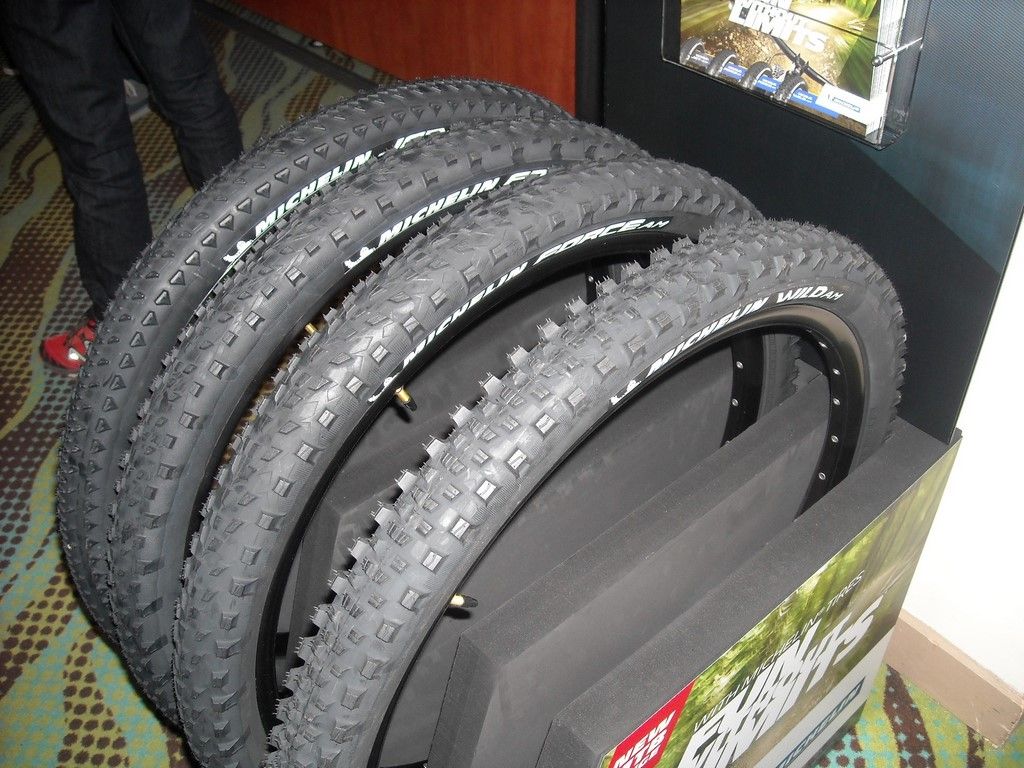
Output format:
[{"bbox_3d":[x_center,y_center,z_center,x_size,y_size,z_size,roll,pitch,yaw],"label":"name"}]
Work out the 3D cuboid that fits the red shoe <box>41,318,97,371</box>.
[{"bbox_3d":[-0.756,-0.130,1.985,0.285,0.110,0.105,-22,46,-18],"label":"red shoe"}]

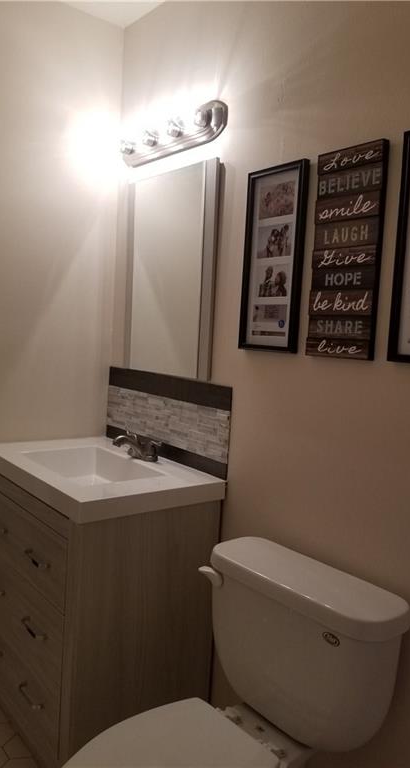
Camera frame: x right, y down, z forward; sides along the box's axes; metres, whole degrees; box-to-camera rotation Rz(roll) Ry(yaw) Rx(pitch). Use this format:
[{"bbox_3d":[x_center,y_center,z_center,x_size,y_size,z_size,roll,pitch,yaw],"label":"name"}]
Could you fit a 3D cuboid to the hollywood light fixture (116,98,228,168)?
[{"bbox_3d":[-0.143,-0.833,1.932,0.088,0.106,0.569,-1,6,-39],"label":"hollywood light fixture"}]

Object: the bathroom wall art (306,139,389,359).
[{"bbox_3d":[0.339,-0.311,1.393,0.024,0.496,0.190,-1,6,-39],"label":"bathroom wall art"}]

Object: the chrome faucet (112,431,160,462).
[{"bbox_3d":[-0.249,0.216,1.964,0.154,0.079,0.185,-1,6,-39],"label":"chrome faucet"}]

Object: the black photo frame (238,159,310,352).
[{"bbox_3d":[0.186,-0.339,1.581,0.027,0.491,0.204,-1,6,-39],"label":"black photo frame"}]

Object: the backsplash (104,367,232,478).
[{"bbox_3d":[-0.159,0.113,2.024,0.010,0.283,0.737,-1,6,-39],"label":"backsplash"}]

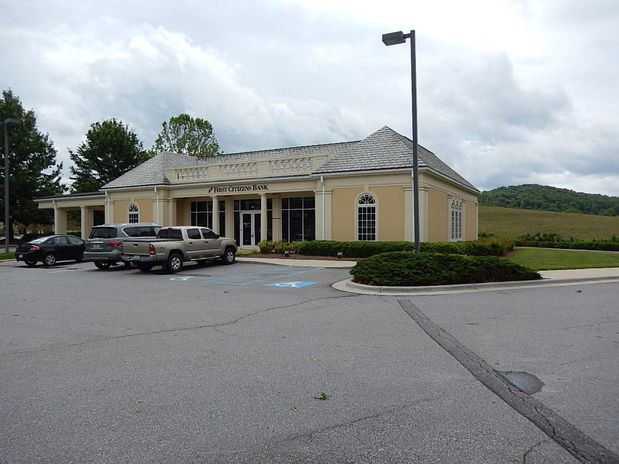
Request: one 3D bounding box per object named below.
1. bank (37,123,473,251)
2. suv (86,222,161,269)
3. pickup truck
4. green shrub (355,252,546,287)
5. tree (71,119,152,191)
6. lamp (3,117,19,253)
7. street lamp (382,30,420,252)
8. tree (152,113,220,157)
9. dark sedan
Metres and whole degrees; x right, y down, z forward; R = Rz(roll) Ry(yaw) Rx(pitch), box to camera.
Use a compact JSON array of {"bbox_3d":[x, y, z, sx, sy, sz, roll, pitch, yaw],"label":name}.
[{"bbox_3d":[-4.959,-2.481,36.471,33.250,7.110,16.920,0,0,29],"label":"bank"},{"bbox_3d":[-7.516,0.605,20.538,2.030,1.920,5.250,0,0,26],"label":"suv"},{"bbox_3d":[-5.245,0.650,19.035,1.895,1.780,5.290,0,0,30],"label":"pickup truck"},{"bbox_3d":[4.052,1.032,13.957,6.000,0.860,2.700,0,0,-8],"label":"green shrub"},{"bbox_3d":[-24.593,-6.385,55.049,10.300,15.200,10.300,0,0,29],"label":"tree"},{"bbox_3d":[-16.477,-2.586,24.786,1.150,7.470,0.420,0,0,29],"label":"lamp"},{"bbox_3d":[2.743,-2.315,13.741,1.020,7.540,0.420,0,0,29],"label":"street lamp"},{"bbox_3d":[-16.631,-7.584,61.056,9.800,17.400,9.800,0,0,29],"label":"tree"},{"bbox_3d":[-12.366,0.883,22.676,1.740,1.480,4.470,0,0,28],"label":"dark sedan"}]

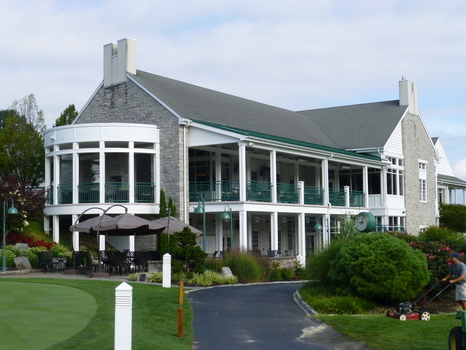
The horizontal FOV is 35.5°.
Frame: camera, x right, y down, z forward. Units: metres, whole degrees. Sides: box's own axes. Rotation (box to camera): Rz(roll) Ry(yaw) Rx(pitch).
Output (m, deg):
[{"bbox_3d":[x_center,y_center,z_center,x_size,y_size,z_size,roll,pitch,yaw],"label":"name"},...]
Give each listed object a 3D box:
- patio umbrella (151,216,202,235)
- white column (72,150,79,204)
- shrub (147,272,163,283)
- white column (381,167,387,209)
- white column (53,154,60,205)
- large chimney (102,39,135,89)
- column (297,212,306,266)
[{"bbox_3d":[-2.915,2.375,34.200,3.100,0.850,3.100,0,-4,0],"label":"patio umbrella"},{"bbox_3d":[-8.338,-0.032,38.628,0.240,3.145,0.240,-3,-5,23],"label":"white column"},{"bbox_3d":[-2.738,3.597,25.600,0.550,0.370,0.500,0,-4,0],"label":"shrub"},{"bbox_3d":[10.962,0.908,52.710,0.250,3.060,0.250,-3,-5,34],"label":"white column"},{"bbox_3d":[-9.588,0.272,39.600,0.240,2.800,0.240,3,-5,-39],"label":"white column"},{"bbox_3d":[-6.727,-6.602,43.642,0.780,2.641,2.173,4,-7,-45],"label":"large chimney"},{"bbox_3d":[3.920,3.710,41.200,0.270,3.100,0.270,-3,-5,33],"label":"column"}]

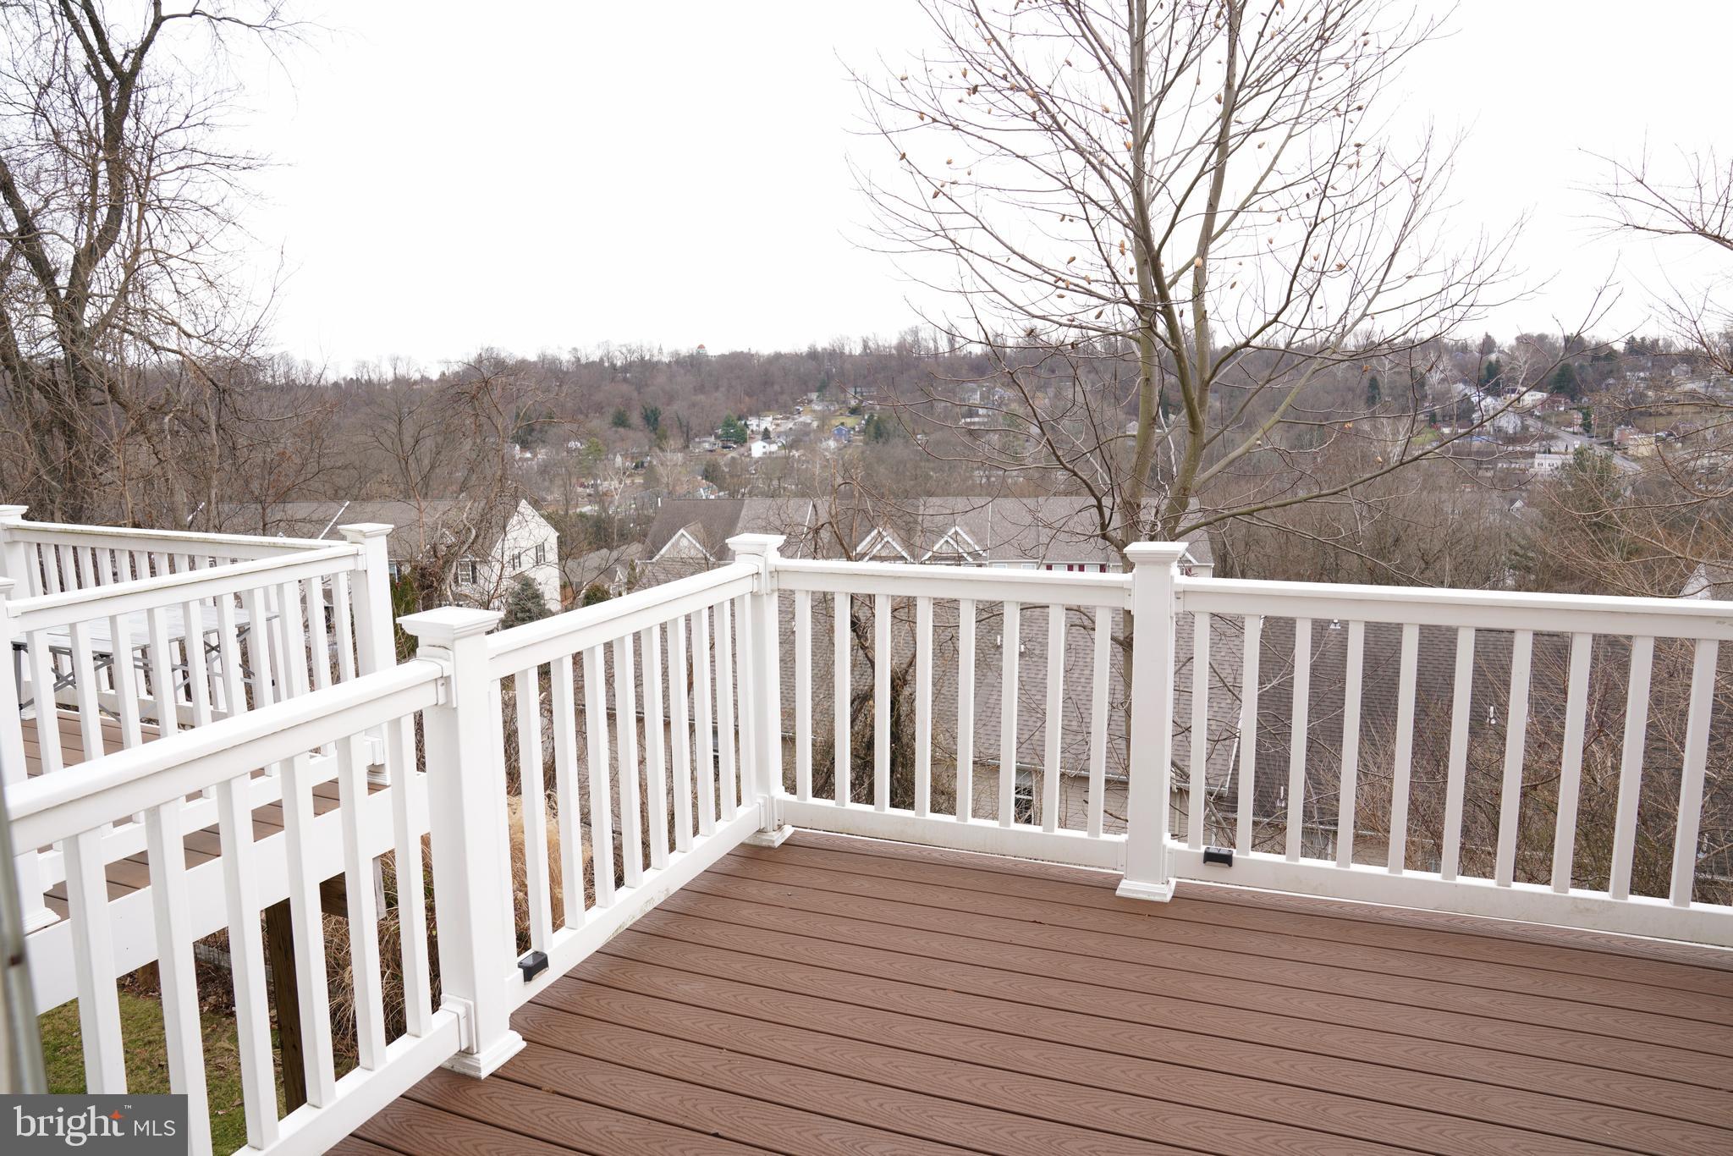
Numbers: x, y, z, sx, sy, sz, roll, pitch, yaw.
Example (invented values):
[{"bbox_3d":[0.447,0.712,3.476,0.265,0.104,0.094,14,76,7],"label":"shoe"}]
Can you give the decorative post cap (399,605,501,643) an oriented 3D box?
[{"bbox_3d":[-0.868,0.095,2.414,0.147,0.052,0.147,3,9,21],"label":"decorative post cap"}]

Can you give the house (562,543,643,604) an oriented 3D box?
[{"bbox_3d":[-24.500,0.000,108.000,8.500,6.300,10.500,3,9,26],"label":"house"}]

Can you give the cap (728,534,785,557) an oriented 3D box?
[{"bbox_3d":[-0.346,-0.107,3.690,0.147,0.052,0.147,3,9,21],"label":"cap"}]

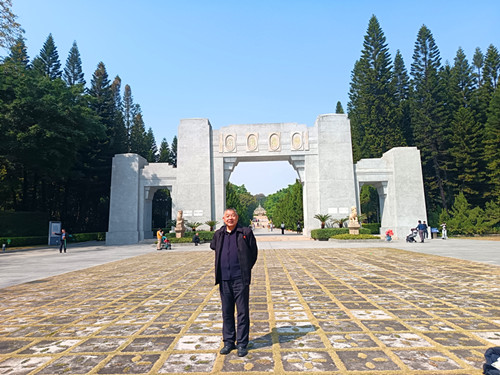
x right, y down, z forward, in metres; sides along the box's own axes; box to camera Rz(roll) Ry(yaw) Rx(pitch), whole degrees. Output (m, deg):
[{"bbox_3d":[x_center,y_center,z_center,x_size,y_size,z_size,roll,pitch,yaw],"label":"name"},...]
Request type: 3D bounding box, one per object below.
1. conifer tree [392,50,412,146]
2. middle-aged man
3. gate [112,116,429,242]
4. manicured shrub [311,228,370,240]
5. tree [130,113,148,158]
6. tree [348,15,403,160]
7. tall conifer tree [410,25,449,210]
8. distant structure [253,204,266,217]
[{"bbox_3d":[23.070,-7.150,51.454,4.200,27.824,4.200,-2,-7,2],"label":"conifer tree"},{"bbox_3d":[-0.188,1.104,4.179,0.580,1.700,0.360,-2,-7,9],"label":"middle-aged man"},{"bbox_3d":[1.564,-0.812,37.105,32.400,13.000,4.300,-2,-7,2],"label":"gate"},{"bbox_3d":[8.612,4.486,32.646,5.606,1.050,1.600,-2,-7,2],"label":"manicured shrub"},{"bbox_3d":[-20.520,-2.368,63.364,3.800,23.233,3.800,-2,-7,2],"label":"tree"},{"bbox_3d":[16.402,-8.258,43.233,6.400,28.463,6.400,-2,-7,2],"label":"tree"},{"bbox_3d":[22.588,-7.516,42.447,5.000,26.500,5.000,-2,-7,2],"label":"tall conifer tree"},{"bbox_3d":[6.704,16.231,244.660,9.900,8.500,6.500,-2,-7,2],"label":"distant structure"}]

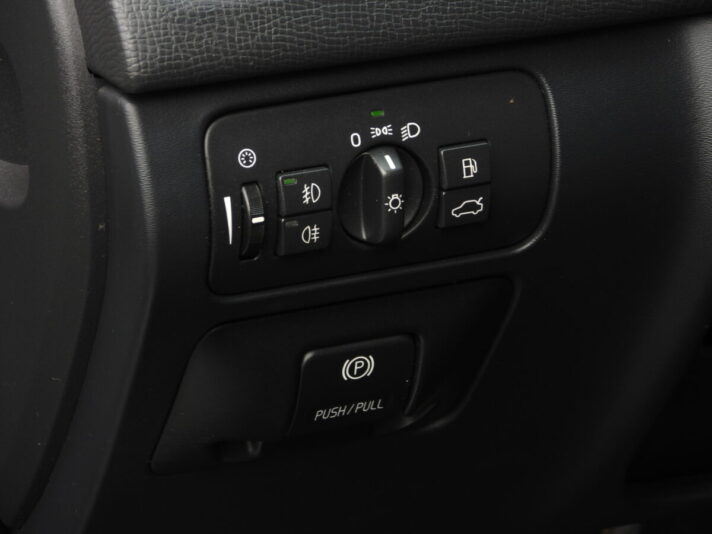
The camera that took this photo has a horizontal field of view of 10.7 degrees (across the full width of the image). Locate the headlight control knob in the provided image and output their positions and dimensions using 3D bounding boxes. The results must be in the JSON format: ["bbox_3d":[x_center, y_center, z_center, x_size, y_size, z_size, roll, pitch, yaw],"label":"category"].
[{"bbox_3d":[0.012,-0.028,1.530,0.040,0.040,0.017,-9,21,-30],"label":"headlight control knob"}]

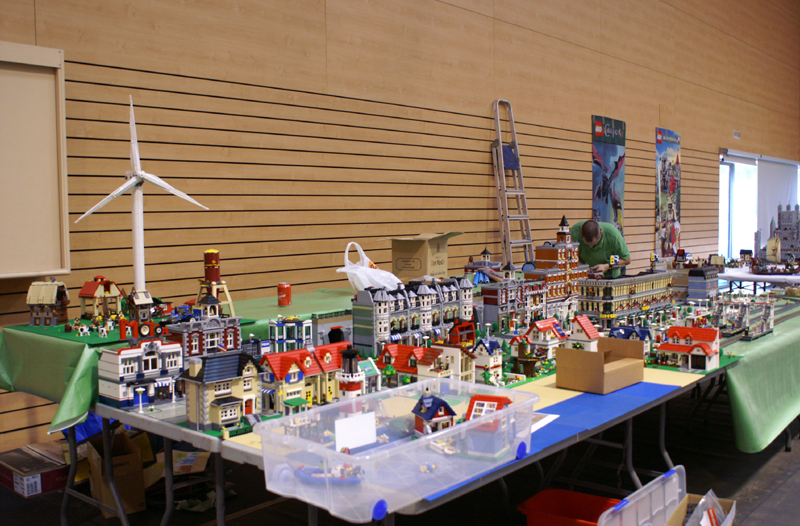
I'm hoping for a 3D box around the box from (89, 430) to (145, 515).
[{"bbox_3d":[-1.388,1.040,3.899,0.185,0.285,0.310,-3,4,-33],"label":"box"}]

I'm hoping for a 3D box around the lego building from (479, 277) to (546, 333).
[{"bbox_3d":[0.661,0.220,4.655,0.180,0.300,0.503,3,5,42],"label":"lego building"}]

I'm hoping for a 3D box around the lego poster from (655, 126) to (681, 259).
[{"bbox_3d":[3.313,-0.830,9.865,0.020,1.600,0.750,3,5,42],"label":"lego poster"}]

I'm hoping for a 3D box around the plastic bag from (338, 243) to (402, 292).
[{"bbox_3d":[-0.166,0.036,4.402,0.360,0.290,0.250,-1,4,0],"label":"plastic bag"}]

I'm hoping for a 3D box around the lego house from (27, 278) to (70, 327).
[{"bbox_3d":[-1.478,0.161,3.369,0.128,0.196,0.130,-1,4,0],"label":"lego house"}]

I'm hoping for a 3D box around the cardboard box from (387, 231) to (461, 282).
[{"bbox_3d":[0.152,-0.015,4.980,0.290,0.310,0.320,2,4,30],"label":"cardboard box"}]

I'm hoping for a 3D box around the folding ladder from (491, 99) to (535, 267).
[{"bbox_3d":[1.030,-0.243,7.056,0.140,2.400,0.470,-7,-1,42],"label":"folding ladder"}]

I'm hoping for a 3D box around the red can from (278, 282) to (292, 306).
[{"bbox_3d":[-0.576,0.150,3.996,0.066,0.118,0.066,-1,4,0],"label":"red can"}]

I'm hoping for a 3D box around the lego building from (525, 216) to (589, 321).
[{"bbox_3d":[0.987,0.022,5.024,0.210,0.640,0.503,3,5,42],"label":"lego building"}]

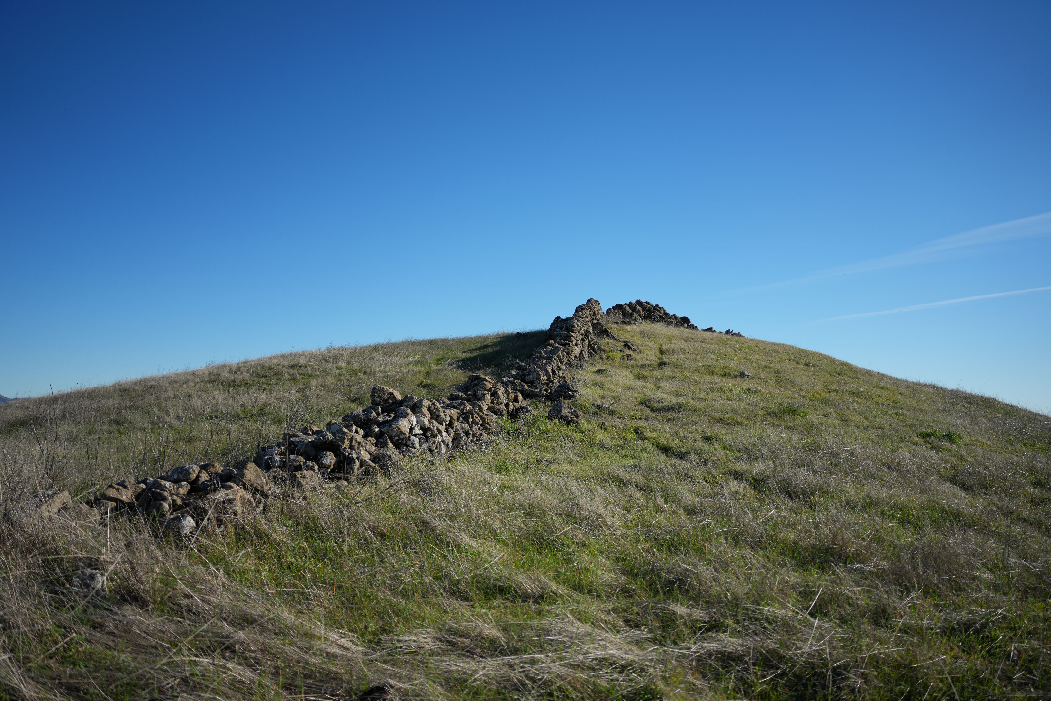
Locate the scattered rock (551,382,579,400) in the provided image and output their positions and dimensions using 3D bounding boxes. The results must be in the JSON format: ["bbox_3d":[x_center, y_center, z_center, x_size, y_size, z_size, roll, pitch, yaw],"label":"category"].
[{"bbox_3d":[0.750,0.771,15.400,0.520,0.330,0.440,0,-4,3],"label":"scattered rock"}]

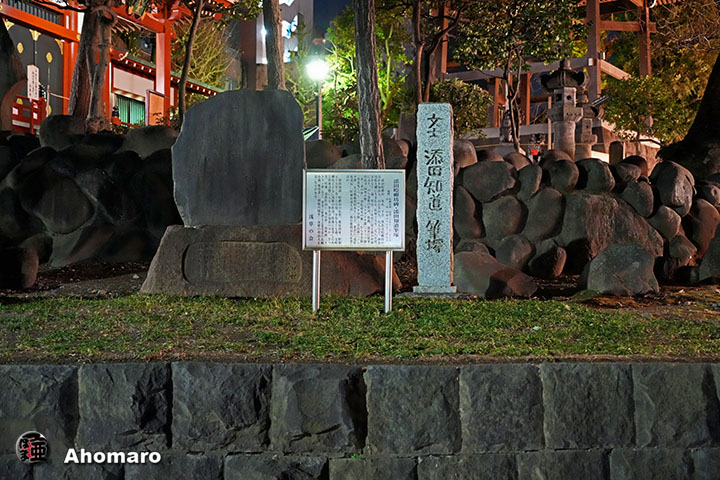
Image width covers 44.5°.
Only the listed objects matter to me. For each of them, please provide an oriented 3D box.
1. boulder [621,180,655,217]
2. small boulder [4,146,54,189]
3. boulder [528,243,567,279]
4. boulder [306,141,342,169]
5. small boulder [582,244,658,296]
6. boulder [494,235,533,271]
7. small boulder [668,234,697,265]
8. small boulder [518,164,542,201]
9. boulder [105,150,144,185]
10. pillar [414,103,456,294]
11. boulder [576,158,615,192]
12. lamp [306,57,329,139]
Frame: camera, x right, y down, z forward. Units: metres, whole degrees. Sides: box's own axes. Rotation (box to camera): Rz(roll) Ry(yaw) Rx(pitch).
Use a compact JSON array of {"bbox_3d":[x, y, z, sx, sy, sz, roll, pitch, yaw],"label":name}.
[{"bbox_3d":[3.248,-0.480,10.300,0.398,0.433,0.380,0,0,0],"label":"boulder"},{"bbox_3d":[-3.805,-0.844,10.100,0.597,0.505,0.483,0,0,0],"label":"small boulder"},{"bbox_3d":[2.115,0.231,9.900,0.439,0.405,0.400,0,0,0],"label":"boulder"},{"bbox_3d":[-0.473,-1.025,10.800,0.516,0.393,0.420,0,0,0],"label":"boulder"},{"bbox_3d":[2.779,0.329,9.350,0.808,0.563,0.600,0,0,0],"label":"small boulder"},{"bbox_3d":[1.738,0.152,9.900,0.450,0.428,0.420,0,0,0],"label":"boulder"},{"bbox_3d":[3.482,0.103,9.500,0.302,0.324,0.275,0,0,0],"label":"small boulder"},{"bbox_3d":[2.002,-0.667,10.300,0.293,0.433,0.360,0,0,0],"label":"small boulder"},{"bbox_3d":[-2.891,-0.884,10.800,0.491,0.430,0.420,0,0,0],"label":"boulder"},{"bbox_3d":[0.709,-0.379,8.200,0.385,1.749,0.270,0,0,10],"label":"pillar"},{"bbox_3d":[2.795,-0.762,10.400,0.449,0.402,0.420,0,0,0],"label":"boulder"},{"bbox_3d":[-0.725,-2.003,15.000,0.375,2.250,0.360,0,0,0],"label":"lamp"}]

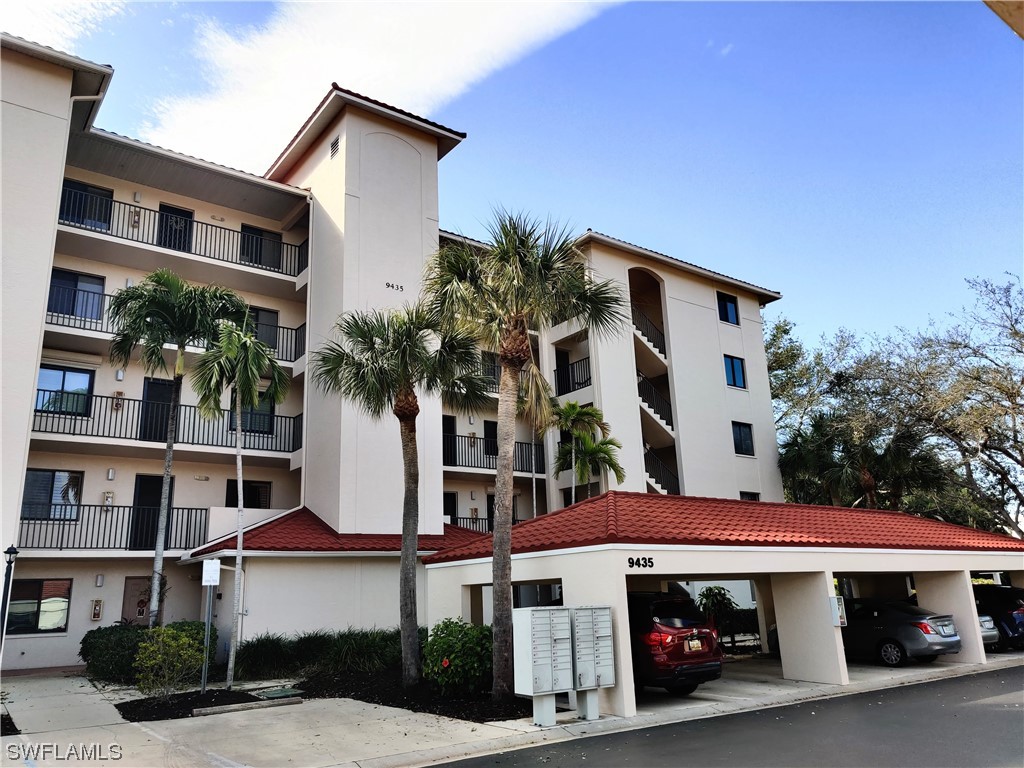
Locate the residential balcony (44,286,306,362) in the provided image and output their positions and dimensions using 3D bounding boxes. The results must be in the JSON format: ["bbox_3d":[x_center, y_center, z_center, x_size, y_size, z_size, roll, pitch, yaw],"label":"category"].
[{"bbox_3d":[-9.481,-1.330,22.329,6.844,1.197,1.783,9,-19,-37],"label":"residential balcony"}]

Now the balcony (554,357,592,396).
[{"bbox_3d":[2.148,-0.210,28.190,0.080,1.050,1.850,9,-19,-36],"label":"balcony"}]

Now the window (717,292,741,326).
[{"bbox_3d":[8.926,-3.061,33.024,1.272,1.321,0.116,9,-19,-37],"label":"window"}]

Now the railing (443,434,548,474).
[{"bbox_3d":[-0.864,2.624,27.648,4.300,1.200,1.300,9,-19,-36],"label":"railing"}]

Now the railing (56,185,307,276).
[{"bbox_3d":[-9.514,-3.917,22.958,6.519,1.211,1.810,9,-19,-37],"label":"railing"}]

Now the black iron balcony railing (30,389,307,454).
[{"bbox_3d":[-8.696,1.000,20.809,6.542,1.090,0.673,9,-19,-37],"label":"black iron balcony railing"}]

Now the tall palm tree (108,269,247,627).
[{"bbox_3d":[-7.957,1.732,18.369,3.200,9.410,3.200,9,-19,-37],"label":"tall palm tree"}]

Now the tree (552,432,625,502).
[{"bbox_3d":[2.413,4.374,23.316,2.100,6.027,2.100,-3,-15,5],"label":"tree"}]

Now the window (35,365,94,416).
[{"bbox_3d":[-11.856,0.185,21.154,1.350,1.301,0.116,9,-19,-37],"label":"window"}]

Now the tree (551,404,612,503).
[{"bbox_3d":[2.132,3.870,23.240,1.900,6.981,1.900,-3,-15,5],"label":"tree"}]

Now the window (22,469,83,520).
[{"bbox_3d":[-11.675,2.838,20.352,1.339,1.295,0.100,9,-19,-37],"label":"window"}]

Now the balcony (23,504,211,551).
[{"bbox_3d":[-9.668,3.550,19.641,4.269,1.021,0.081,9,-19,-37],"label":"balcony"}]

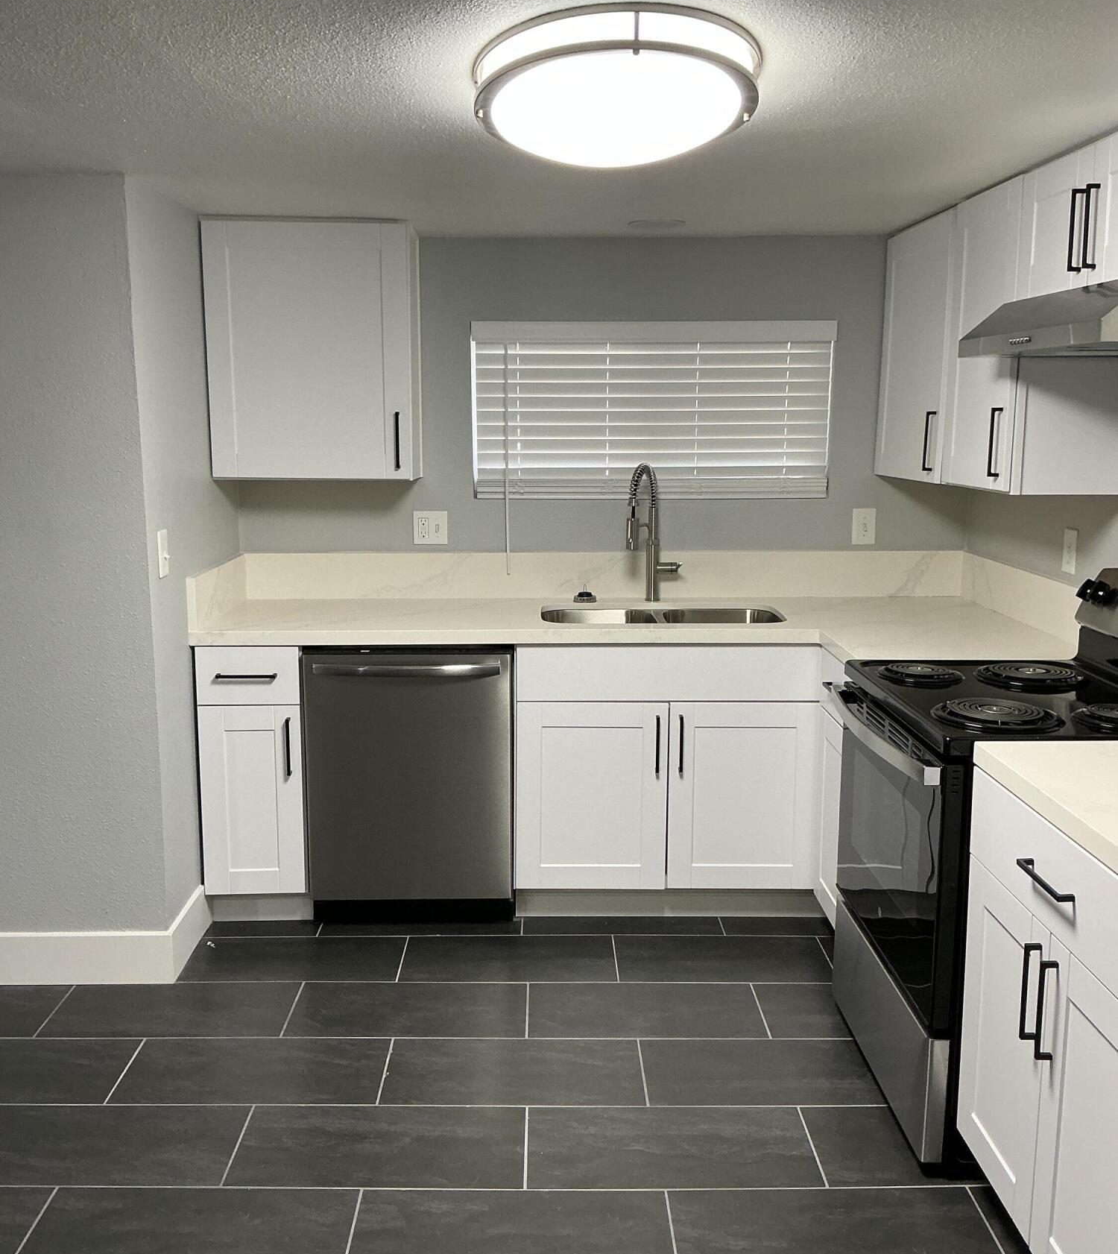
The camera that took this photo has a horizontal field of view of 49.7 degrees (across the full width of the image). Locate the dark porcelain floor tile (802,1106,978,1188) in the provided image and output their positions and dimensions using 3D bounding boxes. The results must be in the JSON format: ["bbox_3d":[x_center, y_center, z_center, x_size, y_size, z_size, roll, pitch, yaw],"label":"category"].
[{"bbox_3d":[0.851,1.118,2.579,0.608,0.010,0.299,0,10,-1],"label":"dark porcelain floor tile"}]

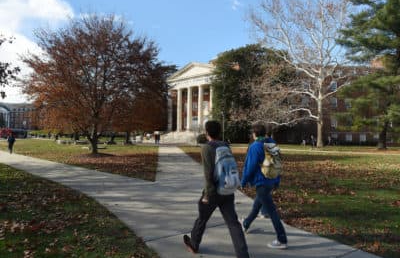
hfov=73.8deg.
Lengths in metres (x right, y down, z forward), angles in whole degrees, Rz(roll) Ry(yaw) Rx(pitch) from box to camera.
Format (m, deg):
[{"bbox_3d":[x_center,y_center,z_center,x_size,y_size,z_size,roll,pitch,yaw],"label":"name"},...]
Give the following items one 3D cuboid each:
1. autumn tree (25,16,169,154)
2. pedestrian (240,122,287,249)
[{"bbox_3d":[-8.300,-3.550,21.400,11.200,11.200,10.800,0,-1,0],"label":"autumn tree"},{"bbox_3d":[0.930,0.760,3.880,0.800,1.740,0.550,-1,-2,40],"label":"pedestrian"}]

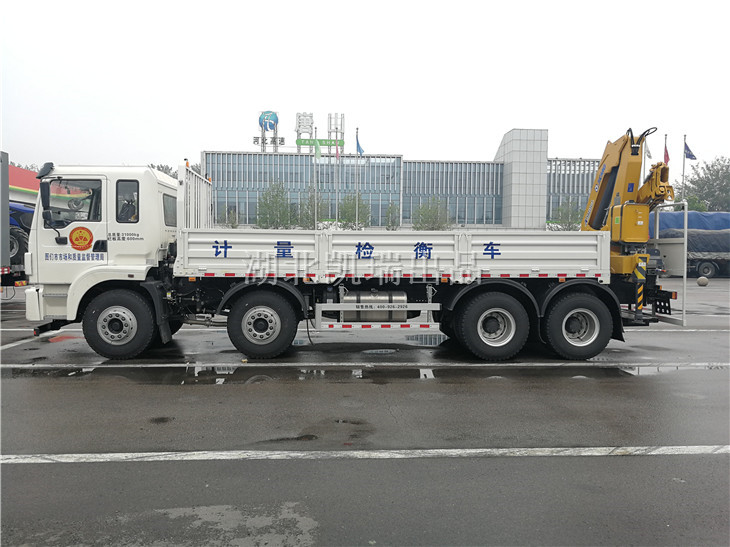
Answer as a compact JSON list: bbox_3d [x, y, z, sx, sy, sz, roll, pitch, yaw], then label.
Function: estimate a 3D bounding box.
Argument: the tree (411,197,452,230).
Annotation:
[{"bbox_3d":[6.776,-5.095,58.000,4.280,5.500,4.280,1,3,0],"label":"tree"}]

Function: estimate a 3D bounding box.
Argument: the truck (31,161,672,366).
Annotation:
[{"bbox_3d":[-0.080,-0.260,9.970,10.250,3.120,2.500,0,3,-5],"label":"truck"}]

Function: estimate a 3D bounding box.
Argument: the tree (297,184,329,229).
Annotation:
[{"bbox_3d":[-5.350,-5.808,58.000,3.260,6.520,3.260,1,3,0],"label":"tree"}]

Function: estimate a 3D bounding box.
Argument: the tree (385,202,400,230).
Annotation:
[{"bbox_3d":[2.802,-4.840,58.000,1.630,4.790,1.630,1,3,0],"label":"tree"}]

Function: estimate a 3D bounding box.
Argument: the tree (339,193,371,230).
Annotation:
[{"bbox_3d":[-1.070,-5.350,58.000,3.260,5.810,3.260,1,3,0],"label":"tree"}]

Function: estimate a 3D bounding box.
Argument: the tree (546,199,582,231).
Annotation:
[{"bbox_3d":[20.430,-4.891,58.000,3.870,5.500,3.870,1,3,0],"label":"tree"}]

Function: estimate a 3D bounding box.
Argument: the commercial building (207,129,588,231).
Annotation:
[{"bbox_3d":[6.147,-12.183,87.446,57.000,17.500,20.000,1,3,-4],"label":"commercial building"}]

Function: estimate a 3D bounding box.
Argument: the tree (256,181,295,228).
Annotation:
[{"bbox_3d":[-9.120,-6.012,58.000,3.870,6.930,3.870,1,3,0],"label":"tree"}]

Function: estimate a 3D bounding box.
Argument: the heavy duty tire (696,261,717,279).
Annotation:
[{"bbox_3d":[21.709,-0.216,36.100,1.040,1.040,0.300,1,3,0],"label":"heavy duty tire"}]

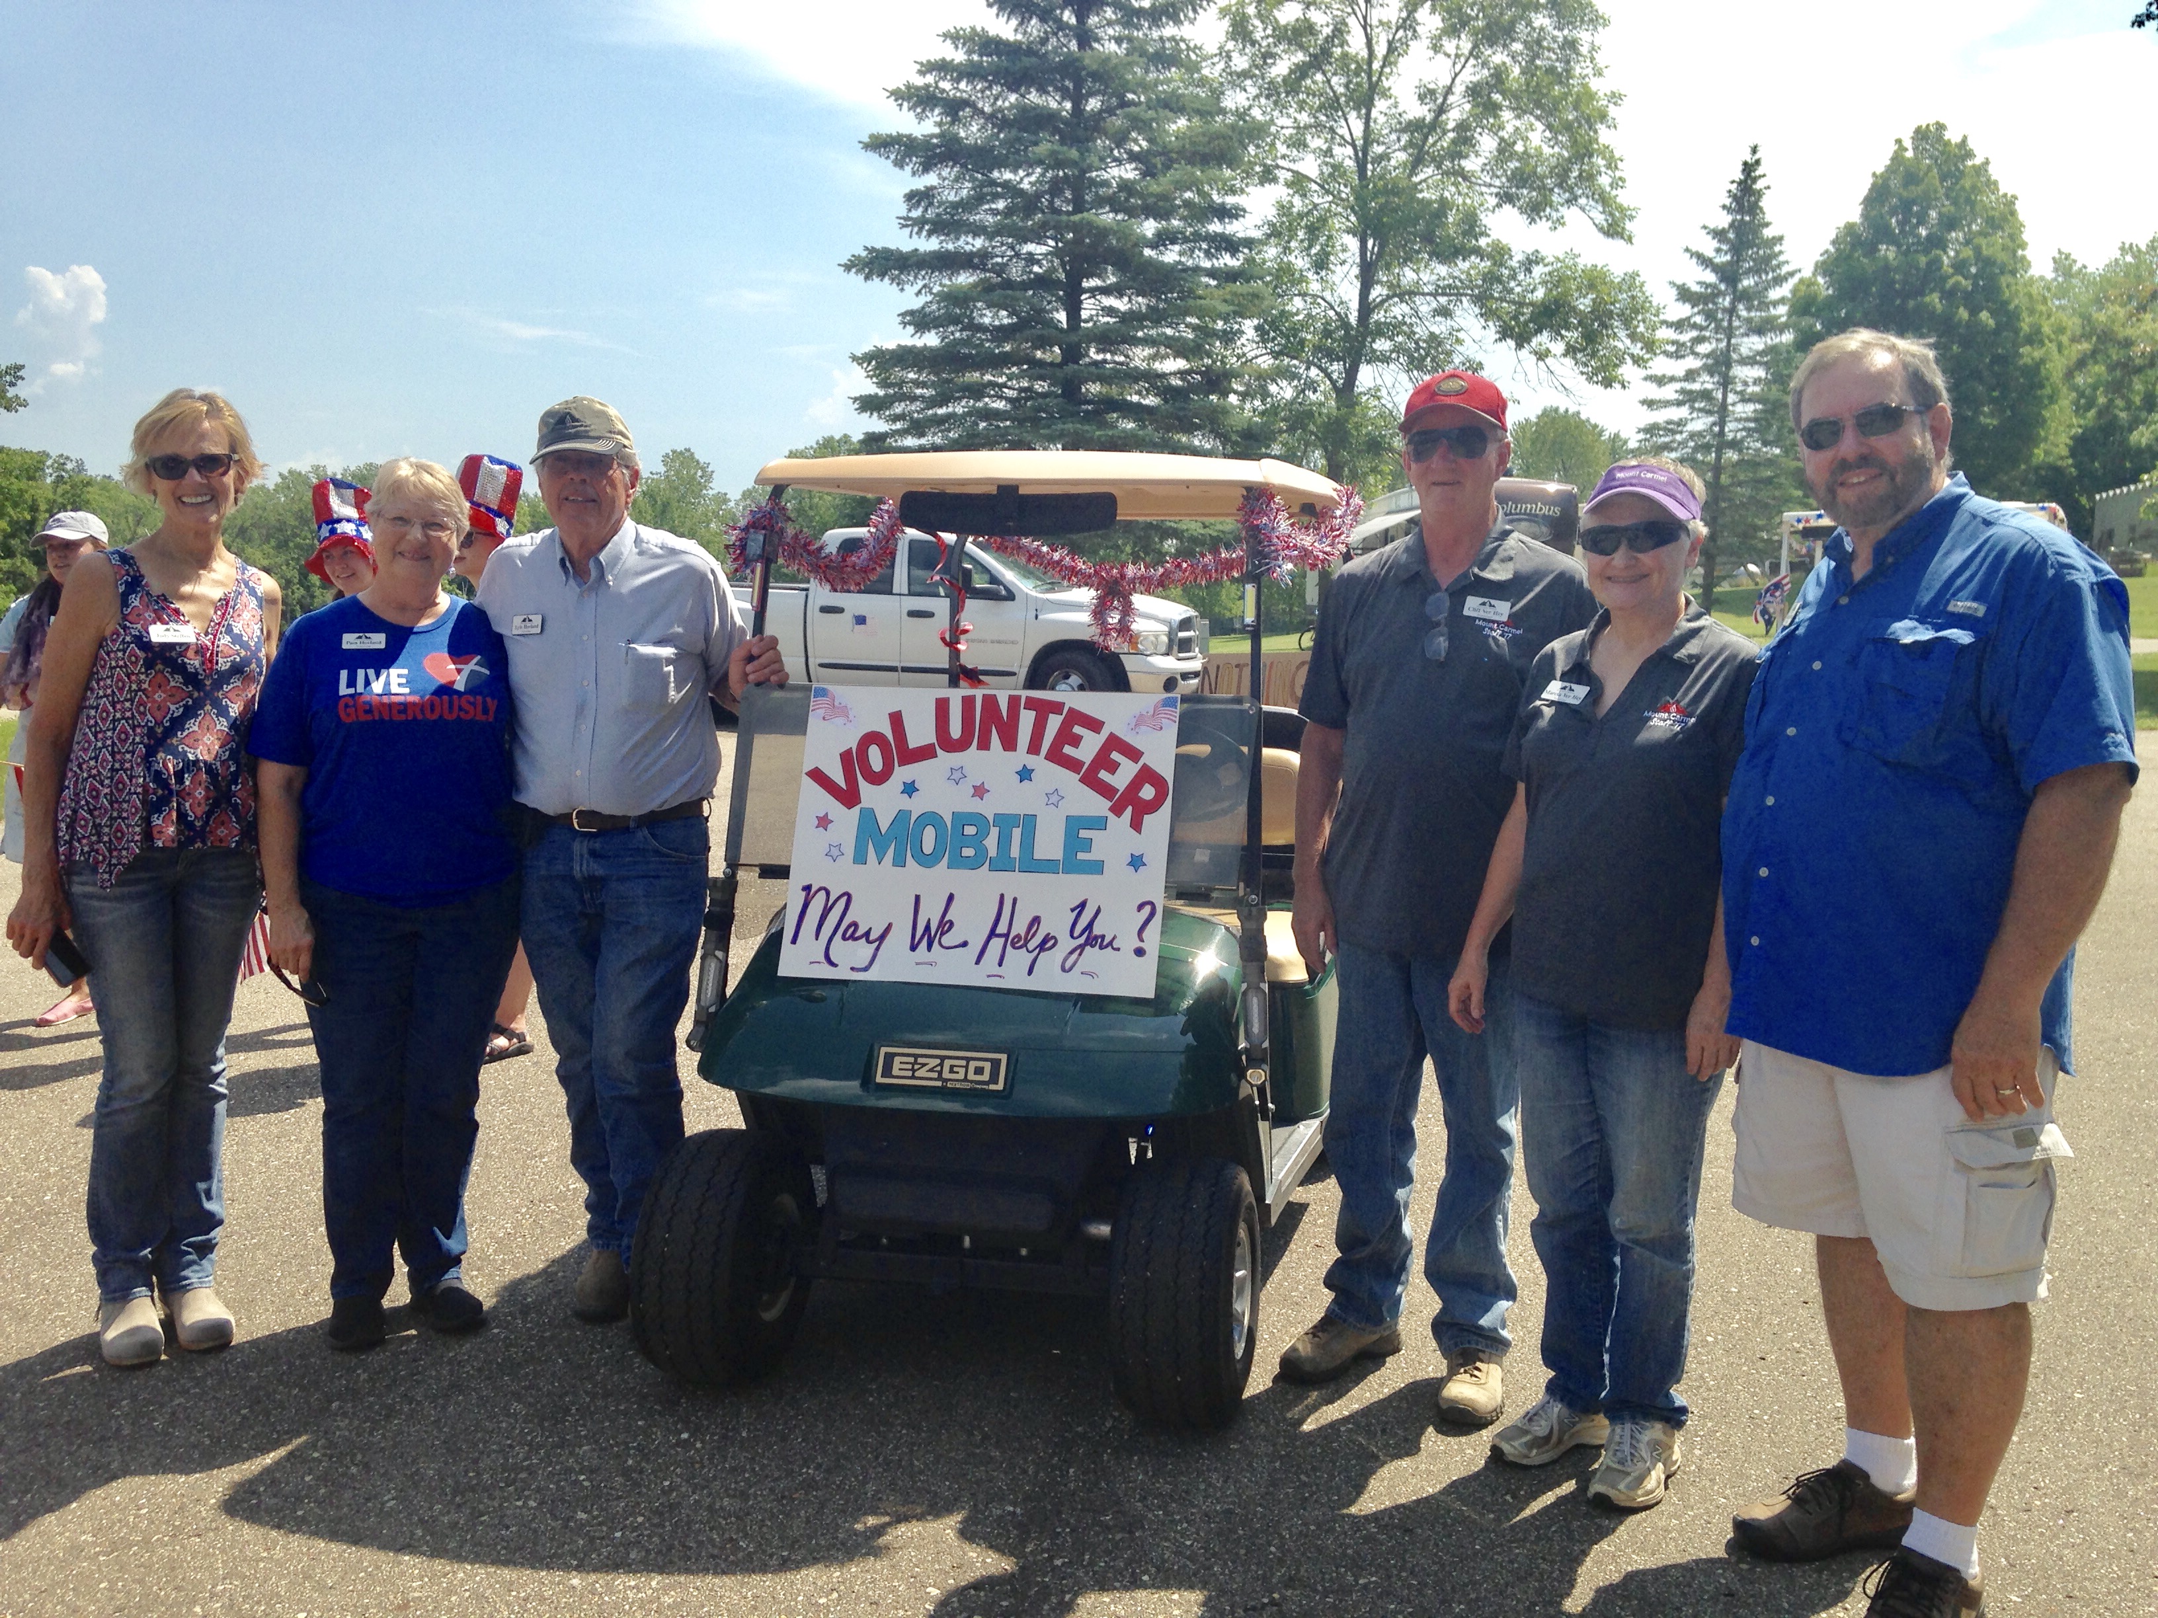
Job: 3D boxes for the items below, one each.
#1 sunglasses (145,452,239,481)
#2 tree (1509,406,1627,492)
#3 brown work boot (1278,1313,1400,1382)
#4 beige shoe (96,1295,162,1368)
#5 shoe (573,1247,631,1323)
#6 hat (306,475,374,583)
[{"bbox_3d":[-1.557,-0.599,3.620,0.145,0.050,0.145,0,7,-22],"label":"sunglasses"},{"bbox_3d":[18.980,-11.965,80.000,4.700,7.400,4.700,2,6,0],"label":"tree"},{"bbox_3d":[0.509,0.975,3.876,0.285,0.125,0.110,-4,8,-40],"label":"brown work boot"},{"bbox_3d":[-1.755,0.928,3.802,0.100,0.120,0.265,-2,7,-27],"label":"beige shoe"},{"bbox_3d":[-0.925,0.905,4.074,0.110,0.130,0.300,0,6,-6],"label":"shoe"},{"bbox_3d":[-2.200,-0.834,6.150,0.235,0.250,0.275,-3,-2,-12],"label":"hat"}]

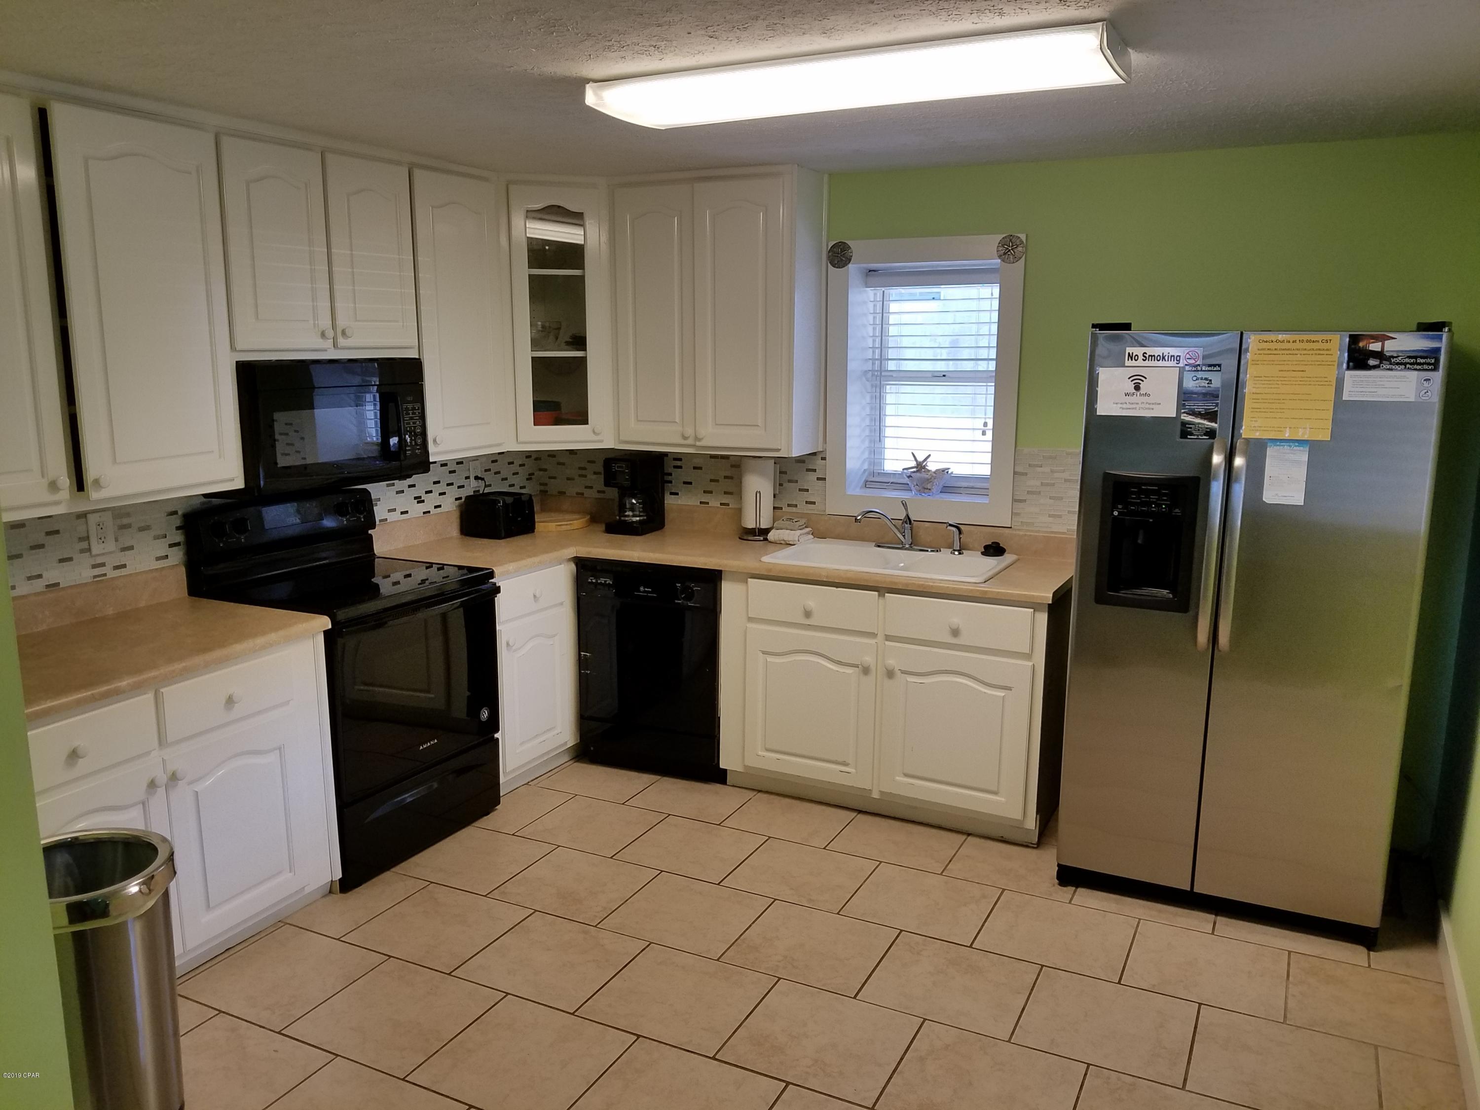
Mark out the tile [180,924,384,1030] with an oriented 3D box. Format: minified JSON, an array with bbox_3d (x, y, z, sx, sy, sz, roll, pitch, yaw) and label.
[{"bbox_3d":[-1.275,1.174,3.108,0.406,0.010,0.402,5,12,26],"label":"tile"}]

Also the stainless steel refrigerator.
[{"bbox_3d":[1.626,0.179,3.614,0.908,1.775,0.850,5,12,26],"label":"stainless steel refrigerator"}]

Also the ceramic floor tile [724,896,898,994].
[{"bbox_3d":[0.212,1.150,3.261,0.406,0.010,0.402,5,12,26],"label":"ceramic floor tile"}]

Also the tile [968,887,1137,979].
[{"bbox_3d":[0.933,1.118,3.278,0.405,0.012,0.395,5,12,26],"label":"tile"}]

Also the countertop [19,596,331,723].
[{"bbox_3d":[-1.756,0.271,3.036,0.645,0.040,1.090,5,12,26],"label":"countertop"}]

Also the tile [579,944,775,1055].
[{"bbox_3d":[-0.161,1.182,2.968,0.405,0.010,0.391,6,12,26],"label":"tile"}]

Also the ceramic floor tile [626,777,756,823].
[{"bbox_3d":[-0.176,0.948,4.322,0.406,0.010,0.385,5,12,26],"label":"ceramic floor tile"}]

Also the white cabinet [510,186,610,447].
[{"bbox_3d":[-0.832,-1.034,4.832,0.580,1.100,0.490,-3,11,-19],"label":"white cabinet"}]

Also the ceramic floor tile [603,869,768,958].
[{"bbox_3d":[-0.158,1.097,3.391,0.404,0.010,0.386,5,12,26],"label":"ceramic floor tile"}]

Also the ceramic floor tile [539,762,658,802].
[{"bbox_3d":[-0.537,0.897,4.450,0.405,0.010,0.391,6,12,26],"label":"ceramic floor tile"}]

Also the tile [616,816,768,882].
[{"bbox_3d":[-0.163,1.013,3.821,0.405,0.012,0.395,5,12,26],"label":"tile"}]

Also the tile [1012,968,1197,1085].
[{"bbox_3d":[0.945,1.207,2.861,0.405,0.010,0.391,6,12,26],"label":"tile"}]

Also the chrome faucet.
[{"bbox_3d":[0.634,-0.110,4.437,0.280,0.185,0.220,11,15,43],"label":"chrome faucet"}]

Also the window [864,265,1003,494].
[{"bbox_3d":[0.769,-0.688,4.430,0.580,0.890,0.090,5,12,26],"label":"window"}]

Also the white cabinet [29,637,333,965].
[{"bbox_3d":[-1.732,0.703,3.125,0.610,0.860,0.980,6,12,26],"label":"white cabinet"}]

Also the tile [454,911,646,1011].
[{"bbox_3d":[-0.524,1.142,3.134,0.405,0.012,0.395,5,12,26],"label":"tile"}]

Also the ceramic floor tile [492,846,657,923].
[{"bbox_3d":[-0.525,1.064,3.579,0.405,0.010,0.391,6,12,26],"label":"ceramic floor tile"}]

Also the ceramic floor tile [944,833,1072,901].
[{"bbox_3d":[0.927,1.036,3.714,0.405,0.012,0.395,5,12,26],"label":"ceramic floor tile"}]

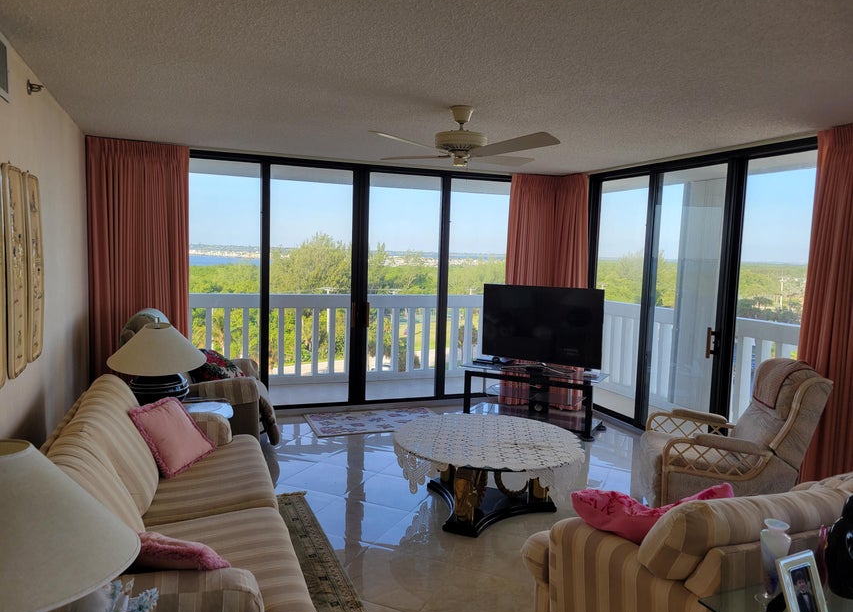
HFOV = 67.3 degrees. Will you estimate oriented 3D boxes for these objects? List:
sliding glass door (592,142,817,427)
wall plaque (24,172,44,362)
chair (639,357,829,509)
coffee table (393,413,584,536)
[{"bbox_3d":[2.130,-0.038,5.371,0.130,2.350,2.600,0,5,-21],"label":"sliding glass door"},{"bbox_3d":[-2.014,-0.191,3.293,0.030,0.920,0.315,0,5,-21],"label":"wall plaque"},{"bbox_3d":[1.726,0.806,3.764,0.920,1.030,0.720,2,5,10],"label":"chair"},{"bbox_3d":[0.397,1.050,4.088,1.230,0.428,1.230,2,5,0],"label":"coffee table"}]

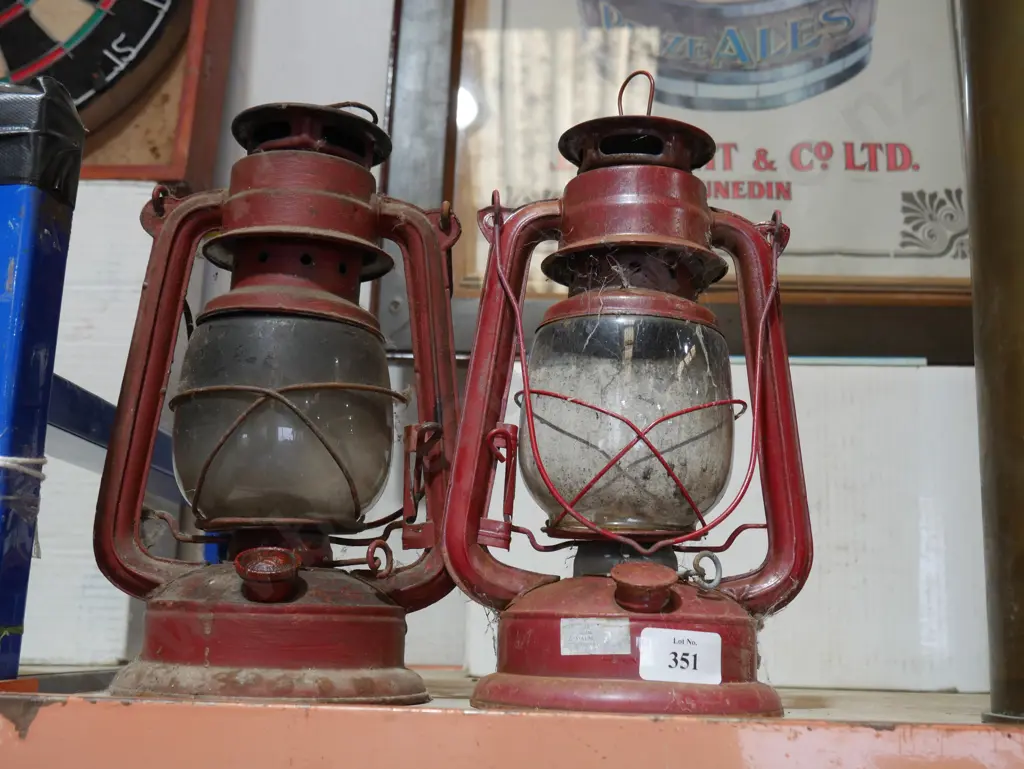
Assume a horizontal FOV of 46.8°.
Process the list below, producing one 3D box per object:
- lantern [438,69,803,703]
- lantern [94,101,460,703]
[{"bbox_3d":[0.057,-0.005,0.557,0.170,0.302,0.139,3,-10,-2],"label":"lantern"},{"bbox_3d":[-0.104,-0.002,0.564,0.169,0.287,0.141,3,-10,-2],"label":"lantern"}]

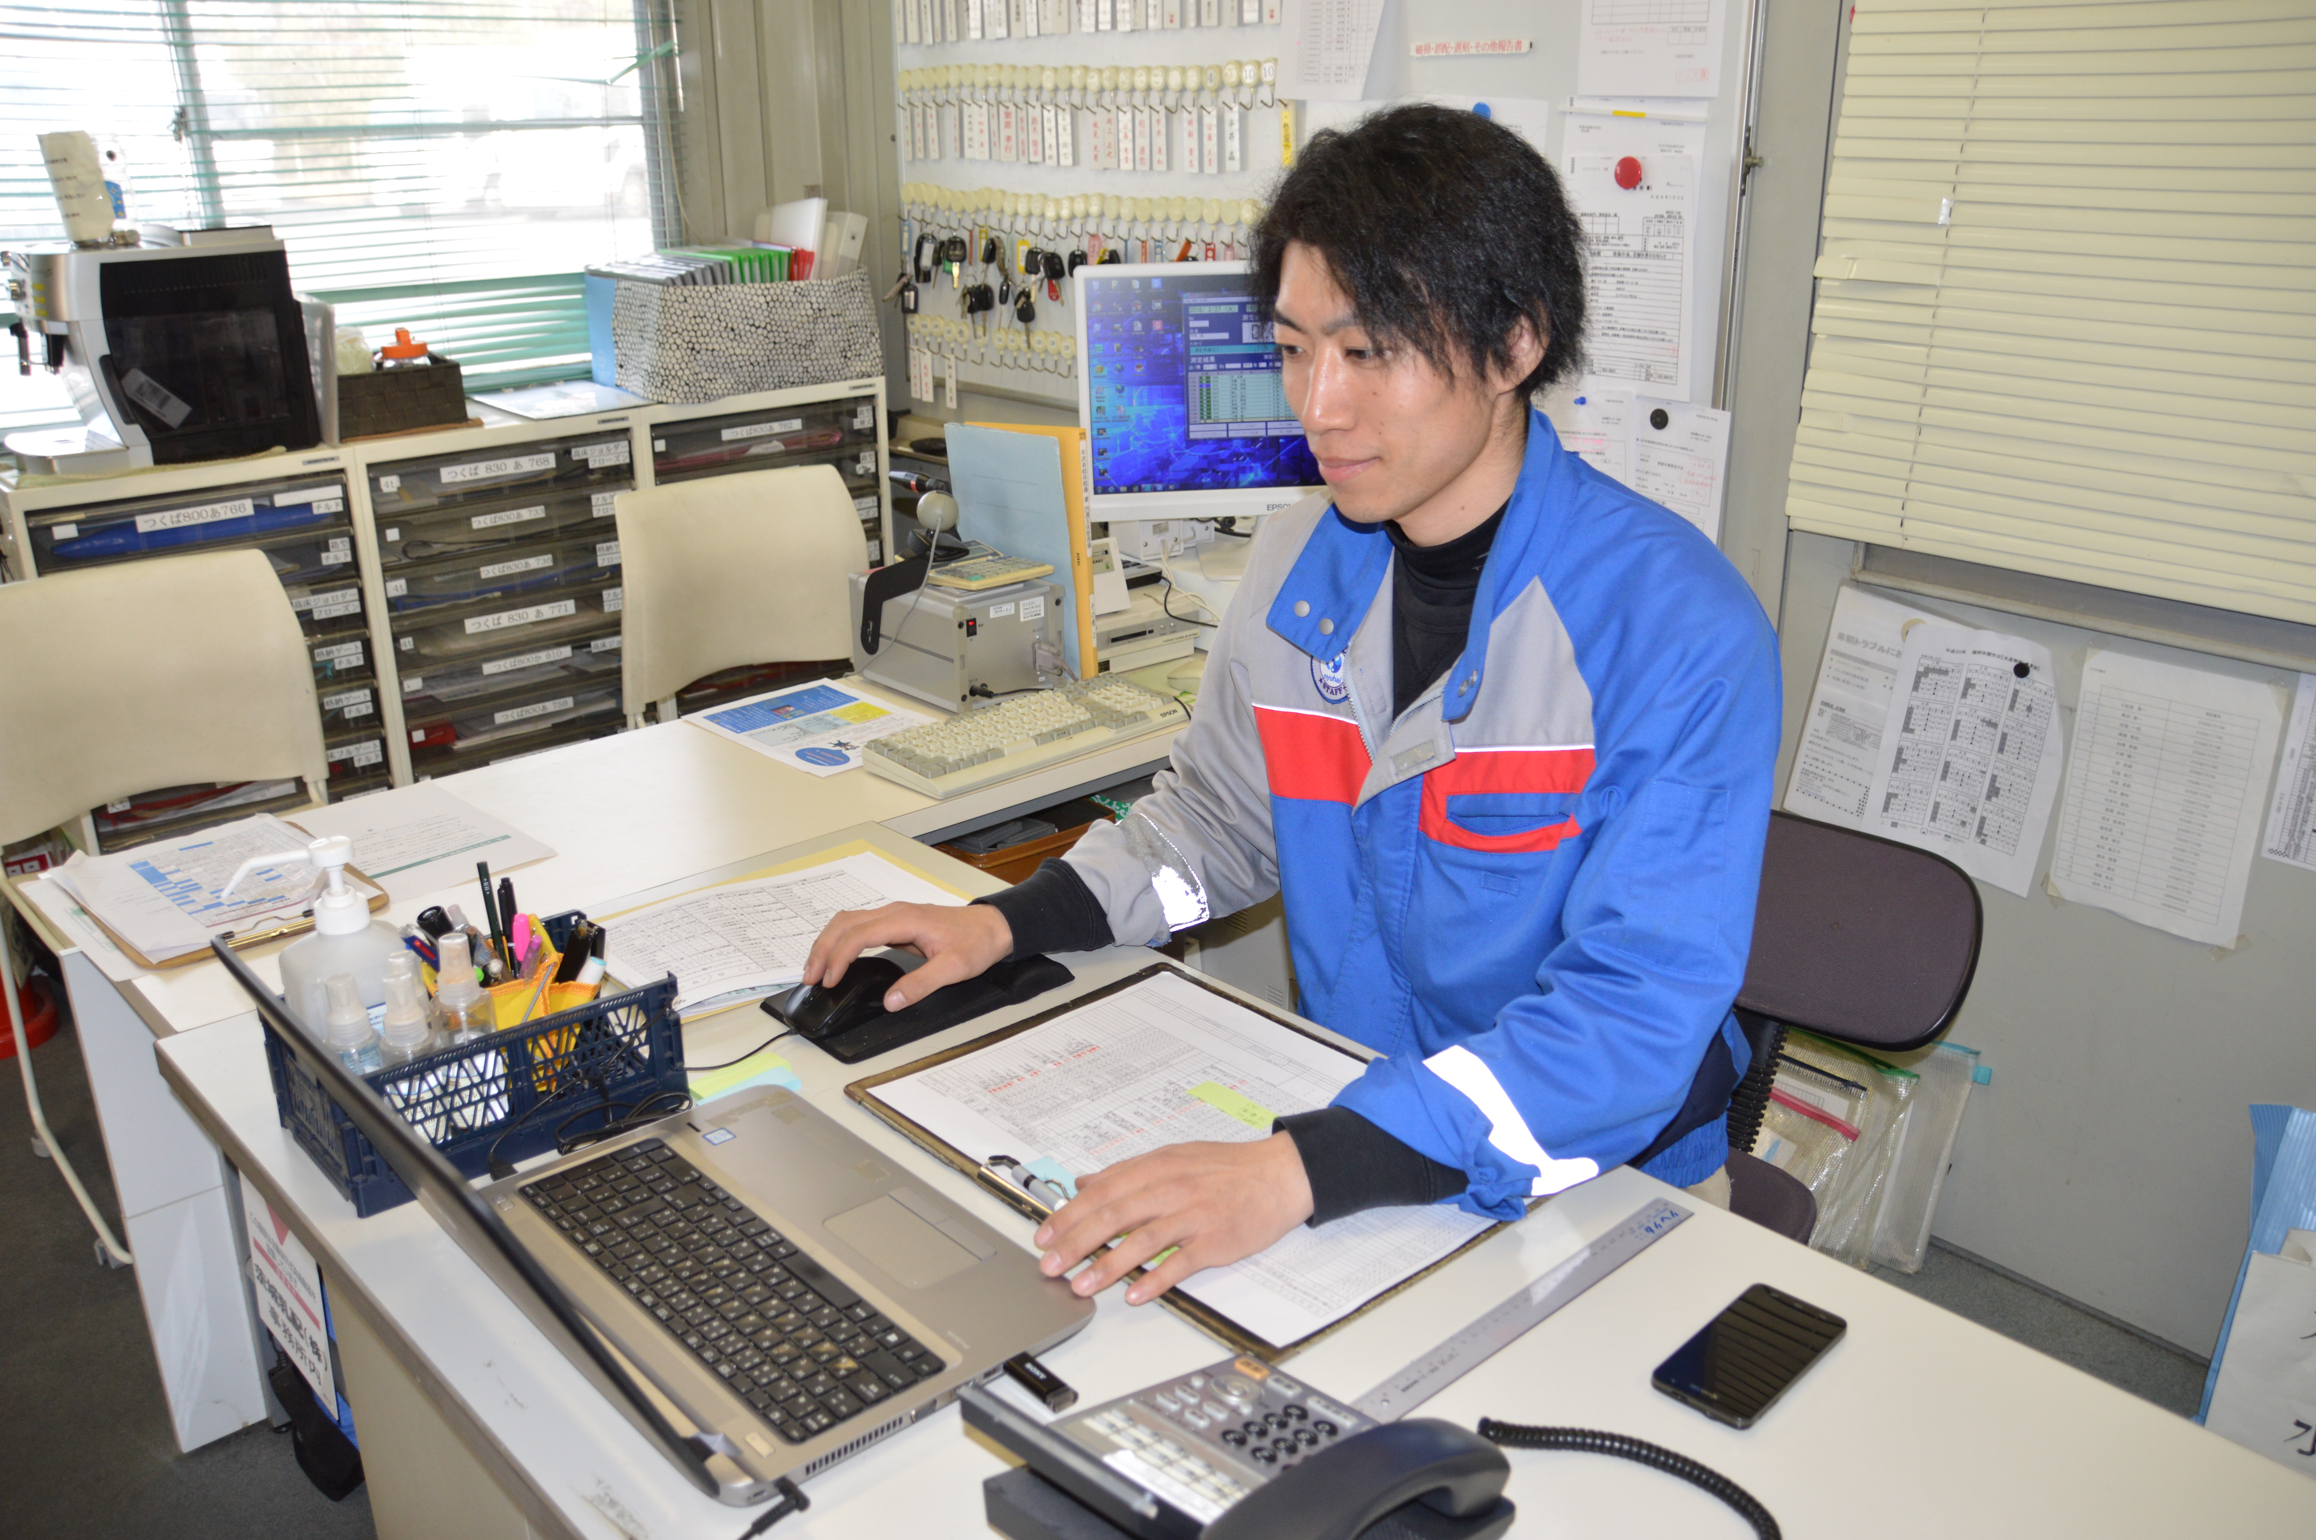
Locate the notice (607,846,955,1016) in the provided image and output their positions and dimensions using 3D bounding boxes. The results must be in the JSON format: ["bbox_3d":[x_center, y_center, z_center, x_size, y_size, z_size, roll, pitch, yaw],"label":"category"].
[{"bbox_3d":[-0.347,0.139,1.599,0.295,0.015,0.205,-19,27,-40],"label":"notice"}]

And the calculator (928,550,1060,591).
[{"bbox_3d":[-0.211,-0.254,2.212,0.145,0.020,0.104,-19,27,-40],"label":"calculator"}]

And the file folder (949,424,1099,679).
[{"bbox_3d":[-0.174,-0.300,2.357,0.055,0.315,0.235,-19,27,-40],"label":"file folder"}]

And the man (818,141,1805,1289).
[{"bbox_3d":[0.113,0.205,1.449,0.780,1.400,0.670,-19,27,-40],"label":"man"}]

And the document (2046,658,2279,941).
[{"bbox_3d":[1.136,0.032,1.973,0.008,0.302,0.208,-19,27,-40],"label":"document"}]

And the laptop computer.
[{"bbox_3d":[-0.287,0.222,1.046,0.367,0.253,0.384,-19,27,-40],"label":"laptop computer"}]

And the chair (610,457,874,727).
[{"bbox_3d":[-0.583,-0.068,3.008,0.500,0.820,0.520,-19,27,-40],"label":"chair"}]

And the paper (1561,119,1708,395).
[{"bbox_3d":[0.608,-0.668,2.251,0.012,0.320,0.202,-19,27,-40],"label":"paper"}]

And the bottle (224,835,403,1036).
[{"bbox_3d":[-0.597,0.155,1.248,0.122,0.217,0.088,-4,21,-11],"label":"bottle"}]

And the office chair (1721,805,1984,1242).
[{"bbox_3d":[0.383,0.463,1.600,0.570,0.810,0.540,-19,27,-40],"label":"office chair"}]

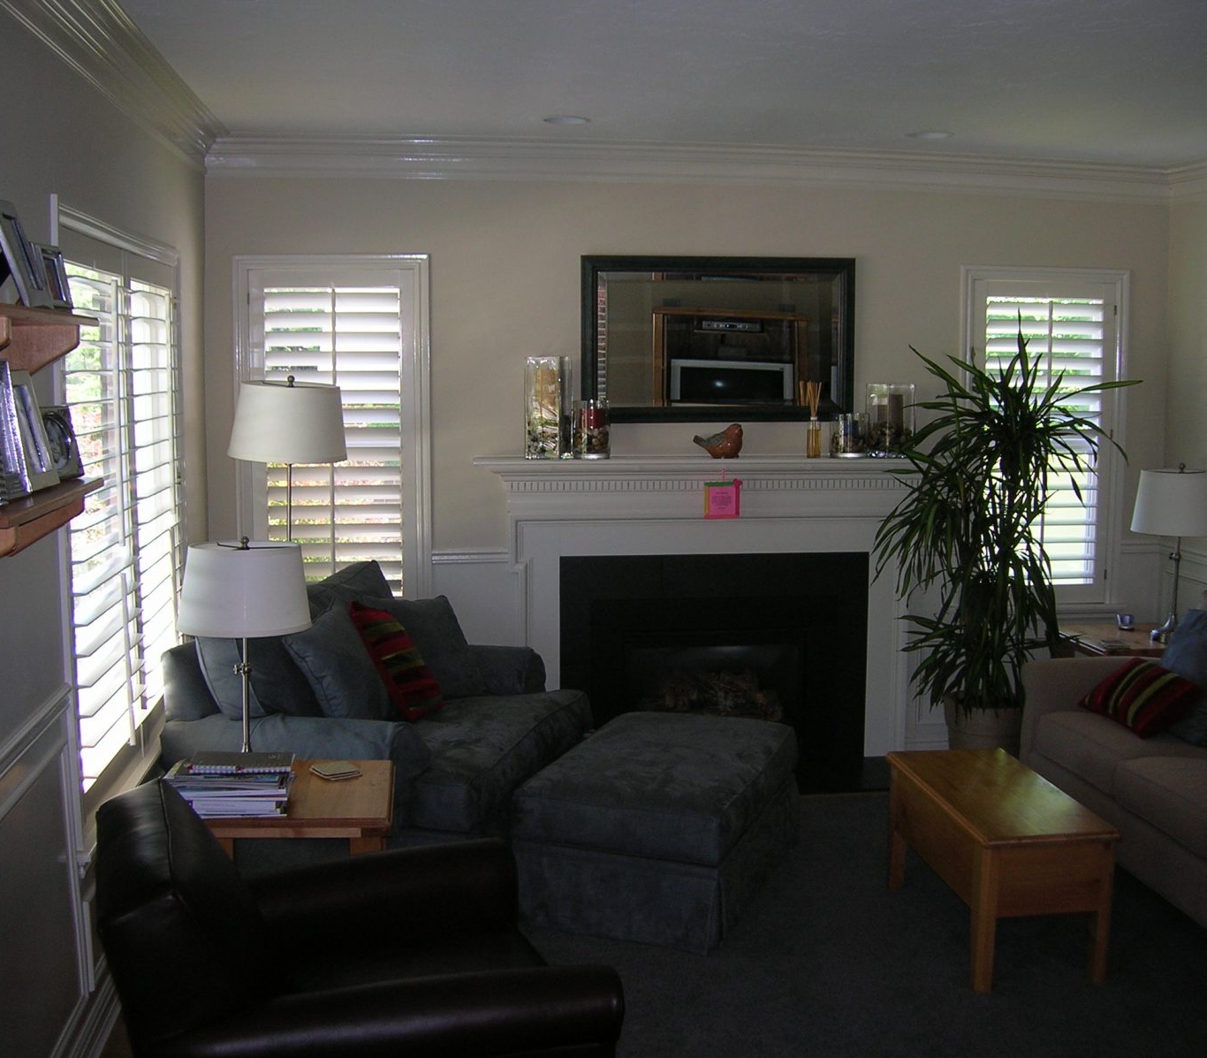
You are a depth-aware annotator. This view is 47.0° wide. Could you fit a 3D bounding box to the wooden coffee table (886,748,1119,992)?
[{"bbox_3d":[1.065,0.927,3.872,0.372,0.419,0.824,-1,7,-8],"label":"wooden coffee table"}]

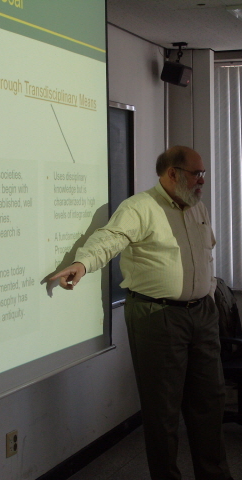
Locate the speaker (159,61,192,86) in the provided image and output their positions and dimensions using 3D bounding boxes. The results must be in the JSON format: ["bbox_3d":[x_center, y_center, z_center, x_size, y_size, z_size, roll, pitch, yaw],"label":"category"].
[{"bbox_3d":[0.394,-1.178,6.580,0.146,0.138,0.195,17,9,20],"label":"speaker"}]

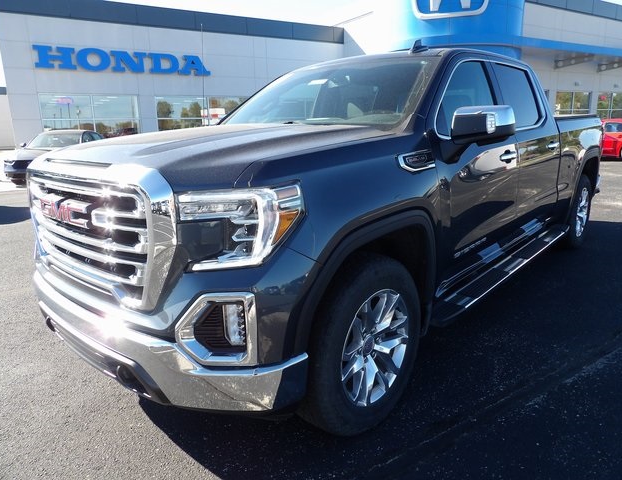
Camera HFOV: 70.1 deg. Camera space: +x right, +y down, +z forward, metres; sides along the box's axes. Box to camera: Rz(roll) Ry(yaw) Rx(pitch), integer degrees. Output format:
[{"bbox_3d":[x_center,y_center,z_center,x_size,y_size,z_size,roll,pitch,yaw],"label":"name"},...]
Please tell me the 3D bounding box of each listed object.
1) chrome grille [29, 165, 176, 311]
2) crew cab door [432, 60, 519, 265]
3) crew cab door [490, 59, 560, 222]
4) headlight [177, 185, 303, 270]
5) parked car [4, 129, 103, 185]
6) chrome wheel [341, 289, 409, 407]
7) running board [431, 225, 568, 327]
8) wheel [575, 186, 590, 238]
[{"bbox_3d":[-1.000,-0.059,1.945,1.340,0.500,0.200,9,18,42],"label":"chrome grille"},{"bbox_3d":[0.932,-0.524,2.711,0.300,1.240,1.170,9,18,42],"label":"crew cab door"},{"bbox_3d":[1.667,-0.750,3.469,0.290,1.230,1.050,9,18,42],"label":"crew cab door"},{"bbox_3d":[-0.251,-0.045,1.535,0.330,0.280,0.350,9,18,42],"label":"headlight"},{"bbox_3d":[-6.881,-2.396,12.791,1.850,1.450,4.830,-4,12,-9],"label":"parked car"},{"bbox_3d":[0.242,0.481,2.086,0.200,0.540,0.540,9,18,42],"label":"chrome wheel"},{"bbox_3d":[1.446,0.196,3.220,0.180,0.090,2.490,9,18,42],"label":"running board"},{"bbox_3d":[2.817,-0.299,4.770,0.200,0.540,0.540,9,18,42],"label":"wheel"}]

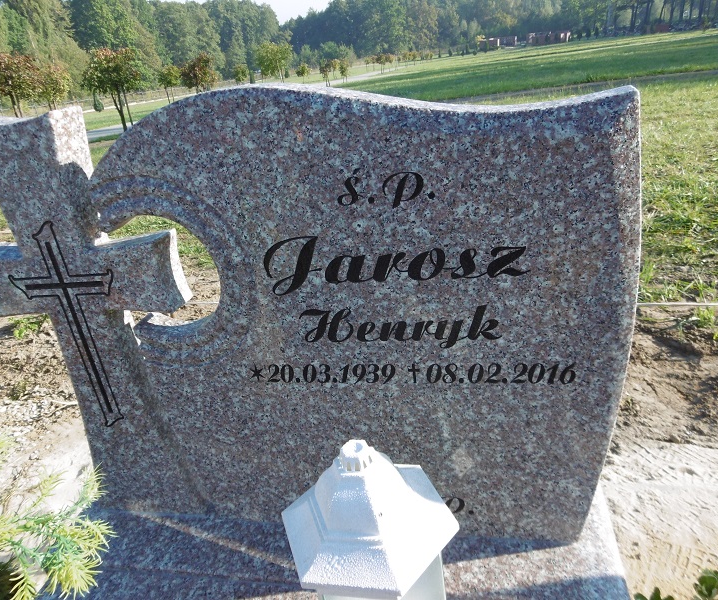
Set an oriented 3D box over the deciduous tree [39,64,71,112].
[{"bbox_3d":[-12.212,-8.159,22.374,1.450,2.550,1.450,-6,23,0],"label":"deciduous tree"}]

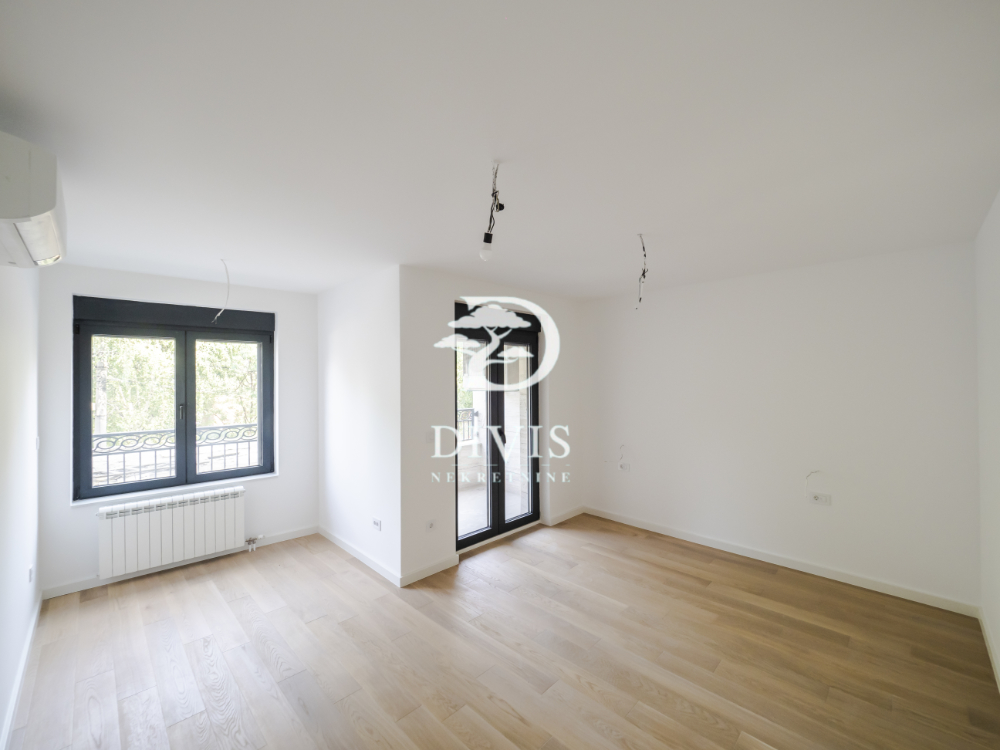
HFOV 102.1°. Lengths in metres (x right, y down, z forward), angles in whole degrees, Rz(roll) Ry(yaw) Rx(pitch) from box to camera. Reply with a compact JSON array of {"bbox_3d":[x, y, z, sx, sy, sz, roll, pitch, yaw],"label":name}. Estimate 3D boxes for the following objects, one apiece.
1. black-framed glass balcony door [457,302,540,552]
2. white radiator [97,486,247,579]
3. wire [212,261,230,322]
[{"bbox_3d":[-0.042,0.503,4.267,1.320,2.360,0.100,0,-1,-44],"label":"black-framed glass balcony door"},{"bbox_3d":[-2.985,1.412,3.745,1.050,0.585,0.100,0,0,-40],"label":"white radiator"},{"bbox_3d":[-2.170,-0.648,3.150,0.115,0.500,0.060,0,0,-40],"label":"wire"}]

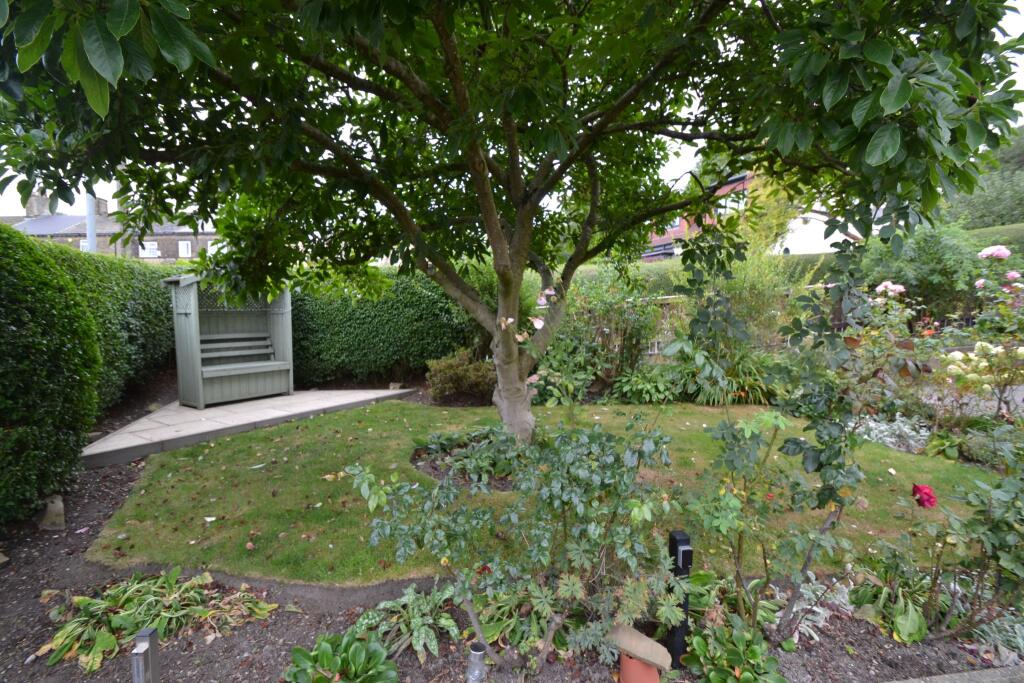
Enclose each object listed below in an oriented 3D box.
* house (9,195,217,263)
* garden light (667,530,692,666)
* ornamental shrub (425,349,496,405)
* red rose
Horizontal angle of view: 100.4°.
[{"bbox_3d":[-29.500,-7.100,32.000,14.500,7.600,7.500,1,4,2],"label":"house"},{"bbox_3d":[0.690,1.055,1.755,0.060,0.570,0.085,0,4,-9],"label":"garden light"},{"bbox_3d":[-0.775,0.530,7.100,1.300,0.860,1.100,0,4,0],"label":"ornamental shrub"},{"bbox_3d":[1.760,0.660,1.820,0.080,0.088,0.078,-2,4,-30],"label":"red rose"}]

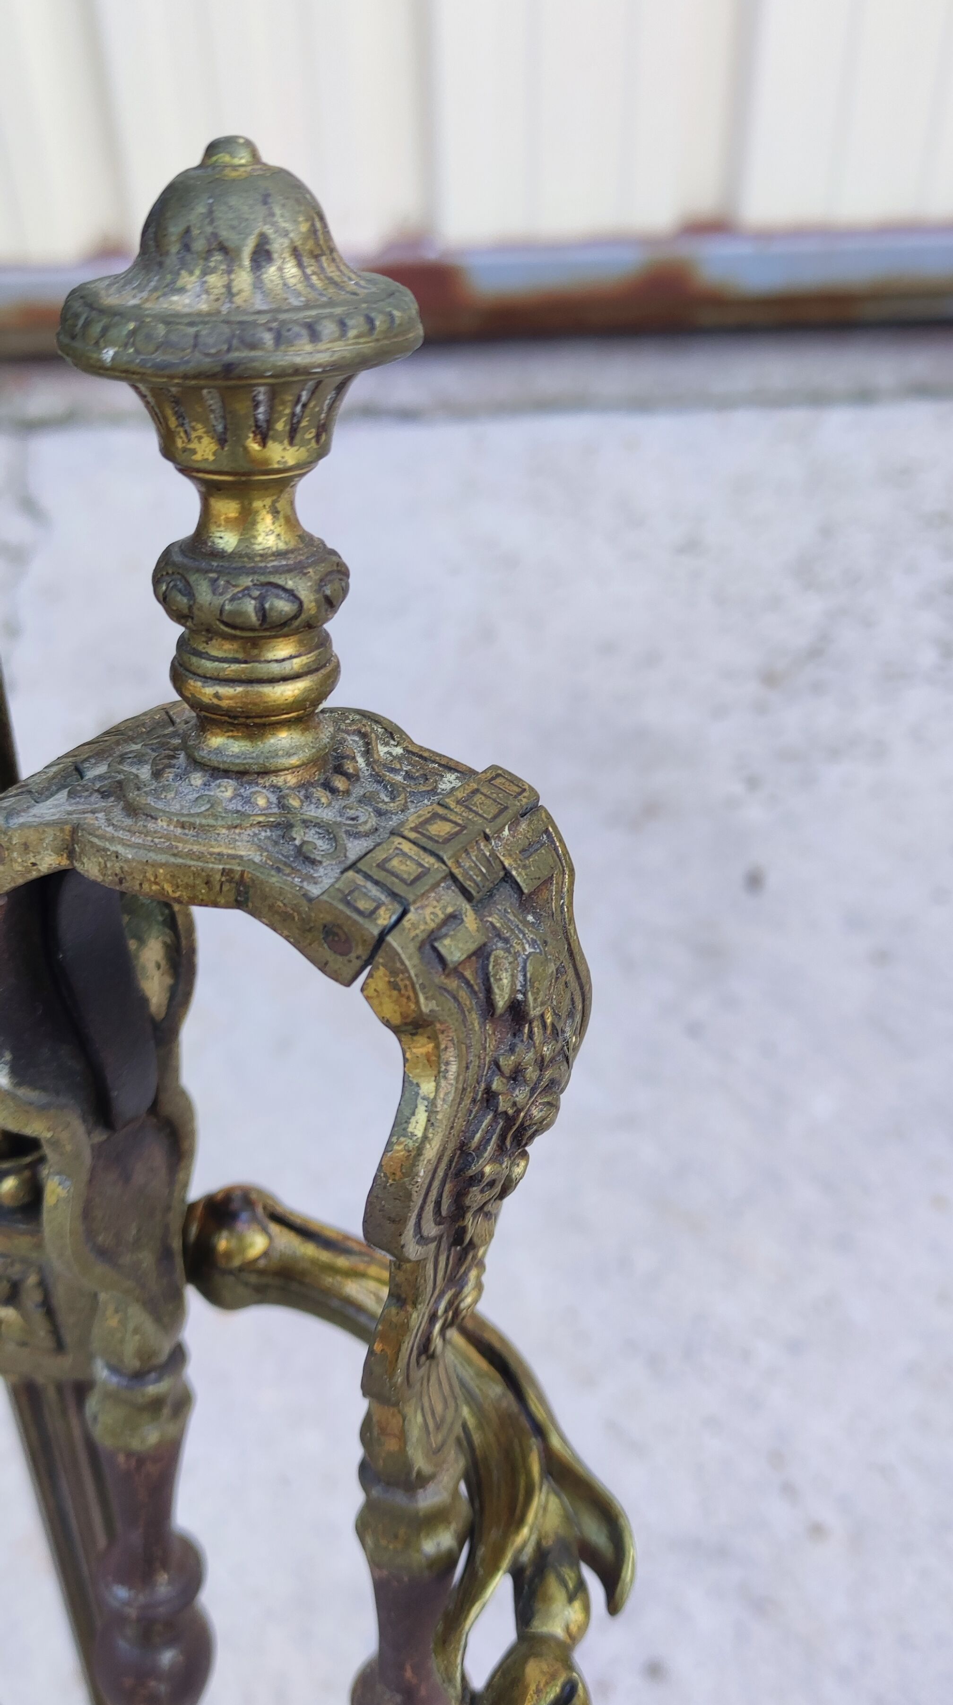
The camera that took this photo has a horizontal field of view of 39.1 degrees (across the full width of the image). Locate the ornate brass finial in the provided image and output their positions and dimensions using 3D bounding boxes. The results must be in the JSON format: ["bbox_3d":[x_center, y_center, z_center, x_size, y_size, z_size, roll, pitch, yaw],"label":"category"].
[{"bbox_3d":[-0.035,-0.057,0.203,0.051,0.090,0.051,4,34,0],"label":"ornate brass finial"}]

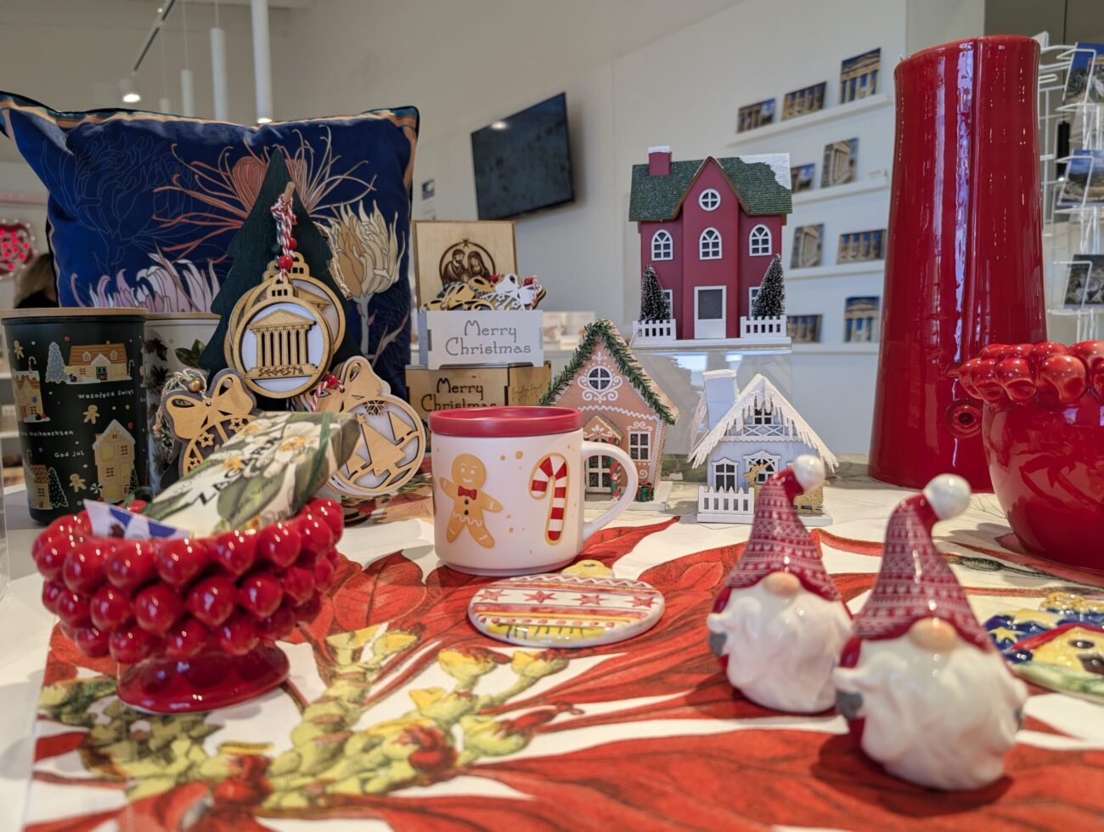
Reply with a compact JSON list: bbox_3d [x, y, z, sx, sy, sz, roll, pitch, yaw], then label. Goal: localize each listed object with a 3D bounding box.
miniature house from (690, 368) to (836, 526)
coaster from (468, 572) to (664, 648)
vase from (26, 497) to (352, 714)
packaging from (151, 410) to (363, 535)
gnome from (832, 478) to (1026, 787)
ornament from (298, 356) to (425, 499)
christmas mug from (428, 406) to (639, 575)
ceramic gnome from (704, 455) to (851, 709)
[{"bbox_3d":[0.155,0.019,0.579,0.104,0.109,0.085,0,5,9],"label":"miniature house"},{"bbox_3d":[0.008,0.088,0.374,0.095,0.011,0.105,0,5,7],"label":"coaster"},{"bbox_3d":[-0.132,0.068,0.289,0.105,0.069,0.105,-1,5,0],"label":"vase"},{"bbox_3d":[-0.113,0.029,0.300,0.043,0.026,0.094,6,19,-3],"label":"packaging"},{"bbox_3d":[0.119,0.061,0.240,0.060,0.088,0.054,1,5,19],"label":"gnome"},{"bbox_3d":[-0.150,0.010,0.612,0.081,0.112,0.020,-28,-9,-9],"label":"ornament"},{"bbox_3d":[-0.011,0.042,0.463,0.124,0.088,0.093,-1,5,-8],"label":"christmas mug"},{"bbox_3d":[0.086,0.057,0.287,0.058,0.088,0.053,0,5,10],"label":"ceramic gnome"}]

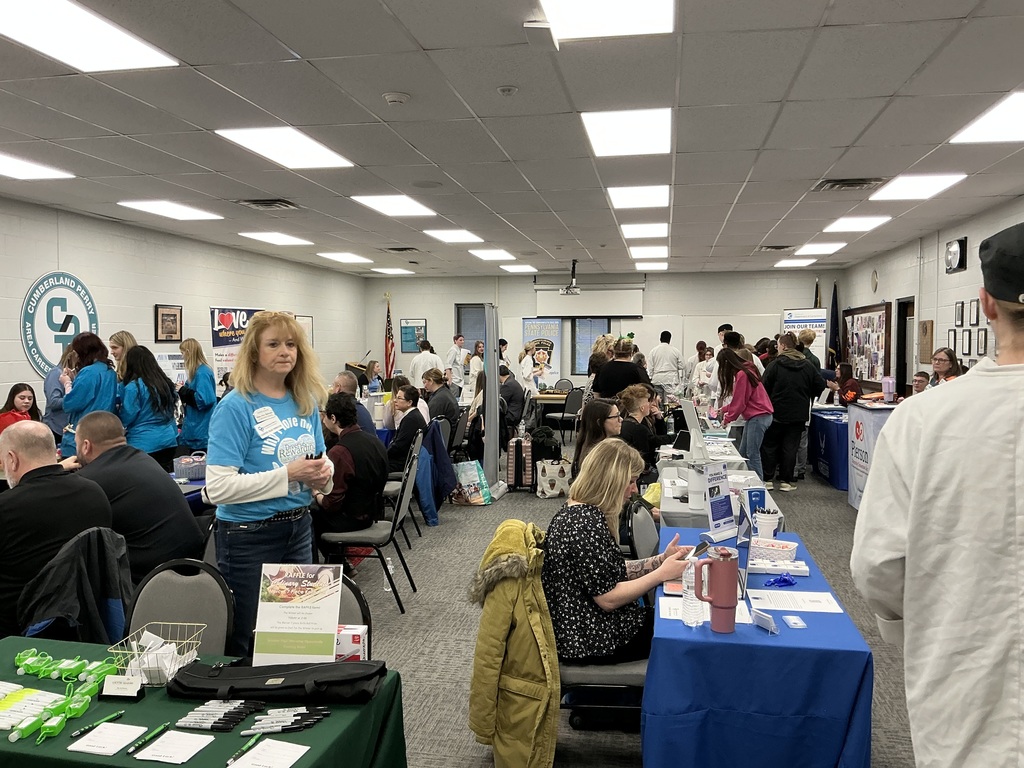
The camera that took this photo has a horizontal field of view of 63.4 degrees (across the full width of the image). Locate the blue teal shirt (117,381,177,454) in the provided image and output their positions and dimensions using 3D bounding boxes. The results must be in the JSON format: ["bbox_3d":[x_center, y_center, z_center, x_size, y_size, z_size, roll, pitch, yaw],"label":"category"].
[{"bbox_3d":[-2.670,0.217,6.100,0.410,0.570,0.300,-2,3,-37],"label":"blue teal shirt"}]

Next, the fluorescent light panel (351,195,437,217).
[{"bbox_3d":[-1.187,-1.846,8.436,0.570,0.050,1.160,1,3,11],"label":"fluorescent light panel"}]

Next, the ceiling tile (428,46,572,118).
[{"bbox_3d":[-0.028,-1.621,4.497,0.610,0.030,1.220,1,3,11],"label":"ceiling tile"}]

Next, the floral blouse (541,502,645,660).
[{"bbox_3d":[0.300,0.714,3.120,0.400,0.540,0.460,0,3,-2],"label":"floral blouse"}]

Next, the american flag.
[{"bbox_3d":[-2.420,-0.886,16.500,0.210,1.580,0.200,1,3,11],"label":"american flag"}]

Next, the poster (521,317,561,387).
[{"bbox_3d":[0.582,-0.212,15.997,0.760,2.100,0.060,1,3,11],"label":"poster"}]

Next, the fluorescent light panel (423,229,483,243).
[{"bbox_3d":[-0.734,-1.930,10.677,0.600,0.070,1.200,1,3,11],"label":"fluorescent light panel"}]

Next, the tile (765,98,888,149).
[{"bbox_3d":[1.994,-1.671,5.348,0.605,0.025,1.210,1,3,11],"label":"tile"}]

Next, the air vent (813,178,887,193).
[{"bbox_3d":[2.974,-1.753,7.308,0.590,0.050,0.590,1,3,11],"label":"air vent"}]

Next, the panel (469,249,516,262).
[{"bbox_3d":[-0.291,-2.031,13.086,0.590,0.060,1.190,1,3,11],"label":"panel"}]

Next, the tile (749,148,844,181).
[{"bbox_3d":[2.211,-1.724,6.514,0.605,0.025,1.210,1,3,11],"label":"tile"}]

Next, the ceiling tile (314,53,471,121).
[{"bbox_3d":[-0.631,-1.664,4.693,0.610,0.025,1.200,1,3,11],"label":"ceiling tile"}]

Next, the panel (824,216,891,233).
[{"bbox_3d":[4.105,-1.906,9.883,0.570,0.050,1.160,1,3,11],"label":"panel"}]

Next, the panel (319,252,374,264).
[{"bbox_3d":[-2.737,-2.079,13.608,0.600,0.060,1.200,1,3,11],"label":"panel"}]

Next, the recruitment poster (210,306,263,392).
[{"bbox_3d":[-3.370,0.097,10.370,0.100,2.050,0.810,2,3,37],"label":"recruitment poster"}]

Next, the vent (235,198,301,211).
[{"bbox_3d":[-2.455,-1.840,8.369,0.580,0.040,0.580,1,3,11],"label":"vent"}]

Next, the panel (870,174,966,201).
[{"bbox_3d":[3.626,-1.761,7.479,0.590,0.060,1.190,1,3,11],"label":"panel"}]

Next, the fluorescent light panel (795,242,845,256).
[{"bbox_3d":[4.546,-2.008,12.254,0.600,0.060,1.200,1,3,11],"label":"fluorescent light panel"}]

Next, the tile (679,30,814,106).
[{"bbox_3d":[1.190,-1.646,4.354,0.610,0.025,1.200,1,3,11],"label":"tile"}]

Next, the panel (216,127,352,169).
[{"bbox_3d":[-1.607,-1.694,6.010,0.590,0.060,1.190,1,3,11],"label":"panel"}]

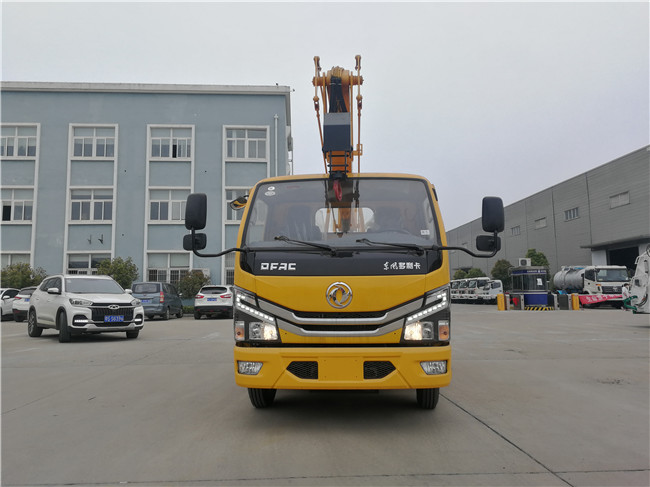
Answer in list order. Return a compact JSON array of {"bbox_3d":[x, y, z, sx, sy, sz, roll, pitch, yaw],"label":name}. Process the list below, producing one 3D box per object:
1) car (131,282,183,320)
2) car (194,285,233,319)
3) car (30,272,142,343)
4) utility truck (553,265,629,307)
[{"bbox_3d":[-8.813,3.075,27.038,1.670,1.840,4.450,0,-6,-3],"label":"car"},{"bbox_3d":[-5.622,3.130,27.028,1.810,1.650,4.450,0,-6,-3],"label":"car"},{"bbox_3d":[-6.660,1.710,13.886,1.880,1.740,4.700,5,-8,-43],"label":"car"},{"bbox_3d":[18.760,3.179,36.041,2.200,2.850,6.600,-1,-6,-1],"label":"utility truck"}]

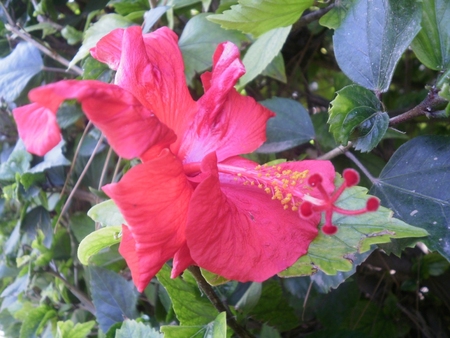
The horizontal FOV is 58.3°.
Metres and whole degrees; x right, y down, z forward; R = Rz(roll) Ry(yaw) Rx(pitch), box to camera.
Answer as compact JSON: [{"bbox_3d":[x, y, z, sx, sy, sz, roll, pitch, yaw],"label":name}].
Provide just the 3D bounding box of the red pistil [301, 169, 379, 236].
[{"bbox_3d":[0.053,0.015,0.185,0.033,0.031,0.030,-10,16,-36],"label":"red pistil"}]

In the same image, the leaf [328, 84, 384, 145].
[{"bbox_3d":[0.090,-0.037,0.277,0.040,0.042,0.020,2,12,11],"label":"leaf"}]

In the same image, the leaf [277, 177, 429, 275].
[{"bbox_3d":[0.079,0.035,0.260,0.100,0.066,0.032,-1,12,-6],"label":"leaf"}]

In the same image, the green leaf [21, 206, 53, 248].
[{"bbox_3d":[-0.180,0.056,0.385,0.031,0.040,0.020,-3,13,-11],"label":"green leaf"}]

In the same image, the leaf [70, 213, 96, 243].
[{"bbox_3d":[-0.123,0.051,0.350,0.026,0.027,0.018,-3,13,-11],"label":"leaf"}]

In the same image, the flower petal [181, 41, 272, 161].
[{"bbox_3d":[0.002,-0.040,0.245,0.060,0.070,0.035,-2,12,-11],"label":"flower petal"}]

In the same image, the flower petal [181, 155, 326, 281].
[{"bbox_3d":[0.015,0.026,0.215,0.070,0.068,0.042,-3,13,-14],"label":"flower petal"}]

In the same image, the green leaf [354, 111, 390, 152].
[{"bbox_3d":[0.100,-0.026,0.275,0.027,0.029,0.016,-4,12,-17],"label":"green leaf"}]

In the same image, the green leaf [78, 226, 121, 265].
[{"bbox_3d":[-0.084,0.051,0.270,0.031,0.026,0.020,-1,13,-6],"label":"green leaf"}]

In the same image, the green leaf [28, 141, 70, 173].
[{"bbox_3d":[-0.161,-0.011,0.370,0.039,0.031,0.023,-3,13,-11],"label":"green leaf"}]

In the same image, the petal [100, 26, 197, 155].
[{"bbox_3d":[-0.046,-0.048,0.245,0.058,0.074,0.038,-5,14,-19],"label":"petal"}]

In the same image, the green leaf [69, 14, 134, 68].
[{"bbox_3d":[-0.085,-0.089,0.285,0.050,0.040,0.025,0,12,0],"label":"green leaf"}]

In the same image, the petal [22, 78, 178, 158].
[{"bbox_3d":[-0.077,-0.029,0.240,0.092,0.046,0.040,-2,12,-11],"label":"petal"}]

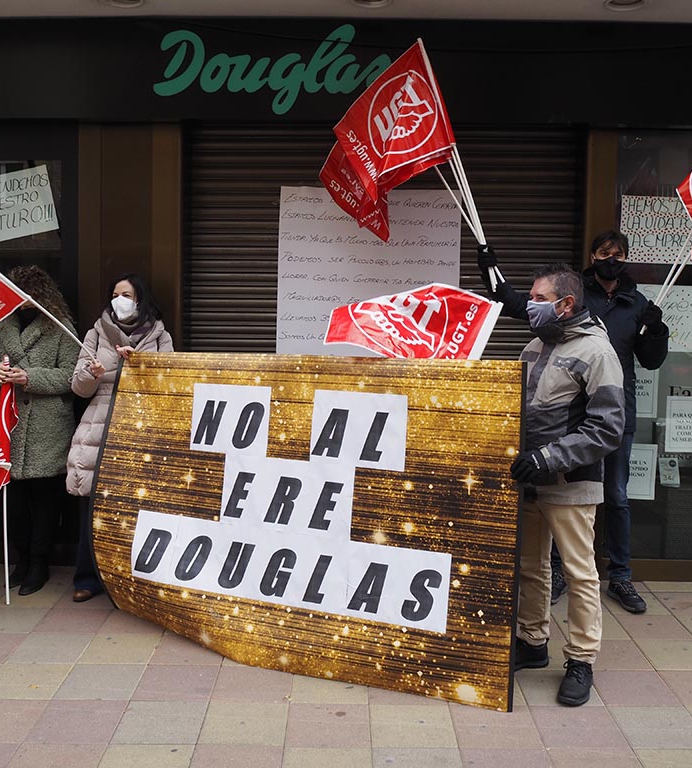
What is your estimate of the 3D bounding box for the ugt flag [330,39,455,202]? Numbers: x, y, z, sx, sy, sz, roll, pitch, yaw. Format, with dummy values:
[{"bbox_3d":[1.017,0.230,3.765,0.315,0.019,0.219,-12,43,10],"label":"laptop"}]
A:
[{"bbox_3d":[0.223,-1.230,3.880,0.550,0.730,0.200,1,5,6],"label":"ugt flag"}]

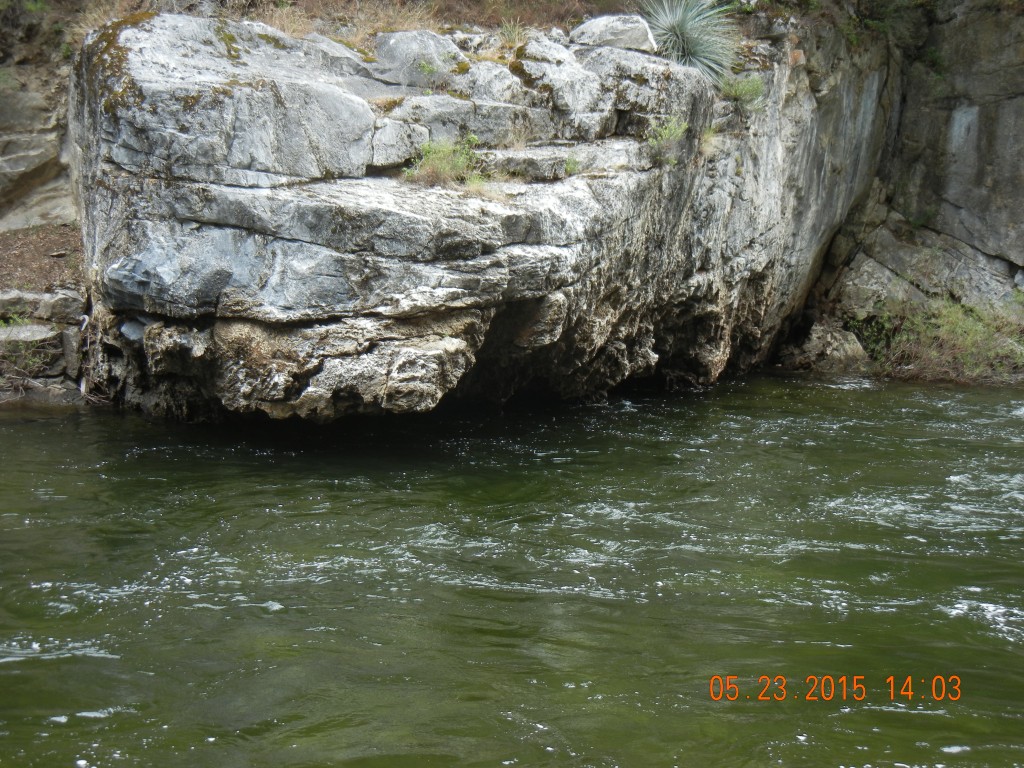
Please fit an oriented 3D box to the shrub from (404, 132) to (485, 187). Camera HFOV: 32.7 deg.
[{"bbox_3d":[-0.667,-2.187,17.000,0.745,0.510,0.550,0,6,0],"label":"shrub"}]

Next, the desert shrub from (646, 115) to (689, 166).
[{"bbox_3d":[1.568,-2.456,17.600,0.415,0.509,0.420,0,6,0],"label":"desert shrub"}]

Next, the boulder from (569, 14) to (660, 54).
[{"bbox_3d":[1.071,-3.735,18.600,0.919,0.393,0.650,0,6,0],"label":"boulder"}]

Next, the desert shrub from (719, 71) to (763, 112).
[{"bbox_3d":[2.496,-3.157,18.900,0.467,0.420,0.450,0,6,0],"label":"desert shrub"}]

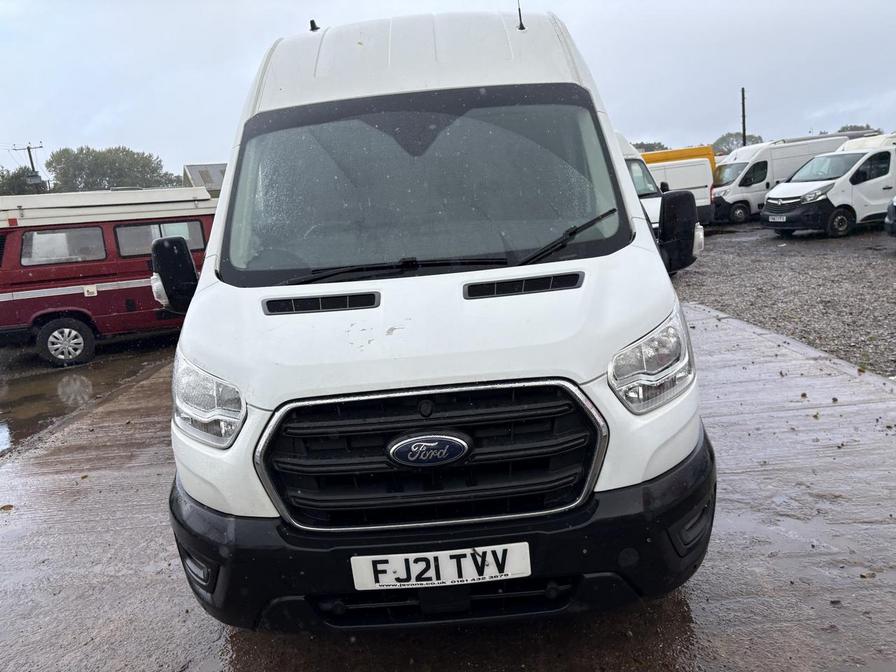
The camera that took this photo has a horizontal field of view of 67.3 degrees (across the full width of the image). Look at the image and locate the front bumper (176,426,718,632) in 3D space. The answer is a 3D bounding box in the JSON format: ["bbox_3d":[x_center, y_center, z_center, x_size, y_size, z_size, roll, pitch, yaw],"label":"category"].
[{"bbox_3d":[-0.017,0.667,2.250,2.000,0.450,0.570,-5,10,1],"label":"front bumper"}]

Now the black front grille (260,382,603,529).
[{"bbox_3d":[-0.047,0.341,1.994,1.080,0.415,0.140,-5,10,1],"label":"black front grille"}]

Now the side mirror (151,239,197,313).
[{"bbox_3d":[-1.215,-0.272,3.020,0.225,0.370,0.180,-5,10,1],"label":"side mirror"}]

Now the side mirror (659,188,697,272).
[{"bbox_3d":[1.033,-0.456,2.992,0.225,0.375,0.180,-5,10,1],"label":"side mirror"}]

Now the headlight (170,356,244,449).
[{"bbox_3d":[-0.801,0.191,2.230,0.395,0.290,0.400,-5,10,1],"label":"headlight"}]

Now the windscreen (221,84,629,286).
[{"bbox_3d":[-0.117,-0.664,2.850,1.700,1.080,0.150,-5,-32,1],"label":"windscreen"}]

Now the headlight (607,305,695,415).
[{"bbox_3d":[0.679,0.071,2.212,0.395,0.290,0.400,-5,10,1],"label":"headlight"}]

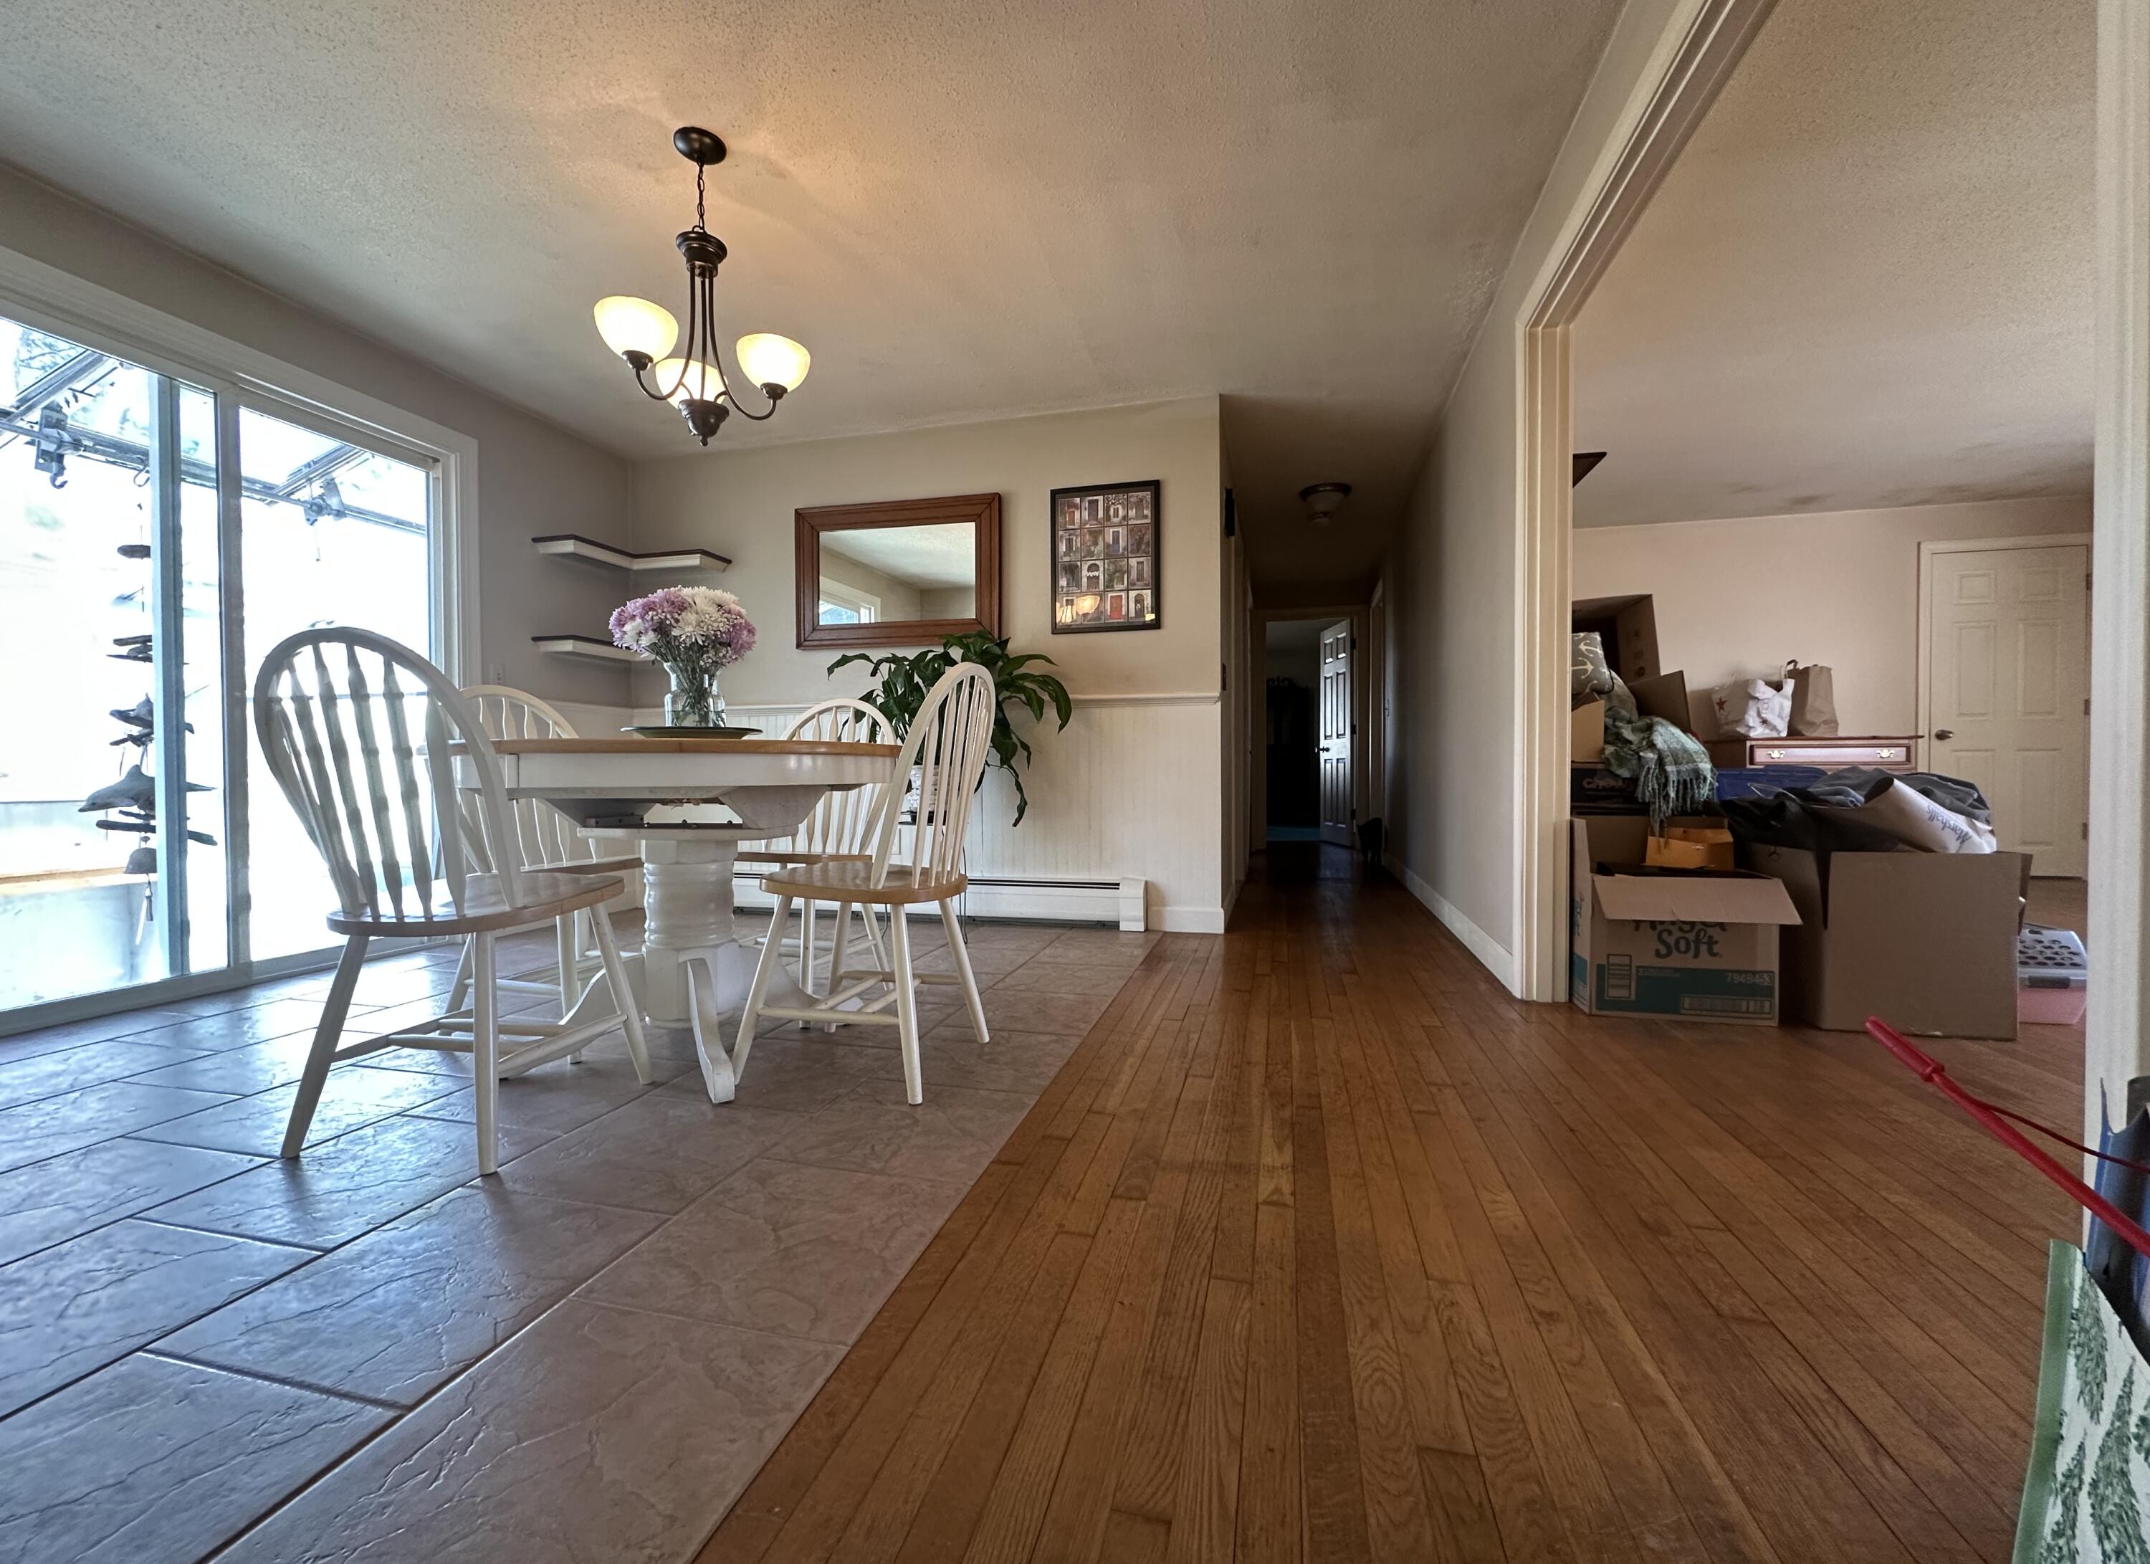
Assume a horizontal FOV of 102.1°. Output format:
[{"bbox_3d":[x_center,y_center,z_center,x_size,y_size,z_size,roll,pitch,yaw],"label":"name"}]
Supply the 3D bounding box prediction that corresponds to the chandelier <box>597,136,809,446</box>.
[{"bbox_3d":[-0.913,-1.205,2.133,0.470,0.740,0.470,0,1,13],"label":"chandelier"}]

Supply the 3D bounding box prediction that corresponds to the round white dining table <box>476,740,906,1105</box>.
[{"bbox_3d":[-0.942,0.287,2.162,1.070,0.757,1.070,0,1,0],"label":"round white dining table"}]

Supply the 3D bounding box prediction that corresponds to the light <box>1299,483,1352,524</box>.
[{"bbox_3d":[1.412,-1.550,4.892,0.285,0.185,0.285,0,1,13],"label":"light"}]

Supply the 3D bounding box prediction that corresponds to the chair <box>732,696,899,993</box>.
[{"bbox_3d":[-0.837,0.189,2.608,0.455,0.928,0.510,0,1,19],"label":"chair"}]

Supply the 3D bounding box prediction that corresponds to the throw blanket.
[{"bbox_3d":[1.836,-0.052,2.747,0.285,0.380,0.280,0,1,13],"label":"throw blanket"}]

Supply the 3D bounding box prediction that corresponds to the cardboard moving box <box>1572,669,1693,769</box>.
[{"bbox_3d":[2.166,-0.240,3.416,0.320,0.340,0.420,0,1,13],"label":"cardboard moving box"}]

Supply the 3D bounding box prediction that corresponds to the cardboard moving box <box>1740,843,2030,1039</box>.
[{"bbox_3d":[2.229,0.412,2.434,0.455,0.466,0.420,0,1,13],"label":"cardboard moving box"}]

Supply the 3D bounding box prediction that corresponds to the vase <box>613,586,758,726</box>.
[{"bbox_3d":[-0.929,-0.283,2.060,0.350,0.370,0.350,0,1,13],"label":"vase"}]

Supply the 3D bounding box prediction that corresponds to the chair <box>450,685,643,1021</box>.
[{"bbox_3d":[-1.365,0.199,2.326,0.530,0.930,0.450,0,1,13],"label":"chair"}]

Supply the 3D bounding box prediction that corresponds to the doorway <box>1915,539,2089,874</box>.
[{"bbox_3d":[5.804,-0.428,5.441,0.800,2.050,0.050,0,1,13],"label":"doorway"}]

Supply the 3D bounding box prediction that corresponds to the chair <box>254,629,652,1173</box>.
[{"bbox_3d":[-1.181,0.201,1.717,0.455,0.932,0.515,0,1,9],"label":"chair"}]

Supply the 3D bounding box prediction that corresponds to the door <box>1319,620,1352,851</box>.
[{"bbox_3d":[2.385,-0.440,7.937,0.045,2.000,0.740,0,1,-5],"label":"door"}]

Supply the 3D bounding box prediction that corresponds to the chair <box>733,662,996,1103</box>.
[{"bbox_3d":[-0.473,0.193,2.050,0.510,0.933,0.455,0,1,13],"label":"chair"}]

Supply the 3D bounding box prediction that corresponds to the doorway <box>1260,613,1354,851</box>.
[{"bbox_3d":[1.993,-0.415,7.476,0.750,1.970,0.130,0,1,13],"label":"doorway"}]

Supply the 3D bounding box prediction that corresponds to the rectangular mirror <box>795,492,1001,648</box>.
[{"bbox_3d":[-0.802,-0.933,3.932,0.985,0.650,0.040,0,1,13],"label":"rectangular mirror"}]

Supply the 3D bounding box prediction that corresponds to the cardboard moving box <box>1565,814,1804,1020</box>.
[{"bbox_3d":[1.681,0.382,2.457,0.450,0.530,0.430,0,1,16],"label":"cardboard moving box"}]

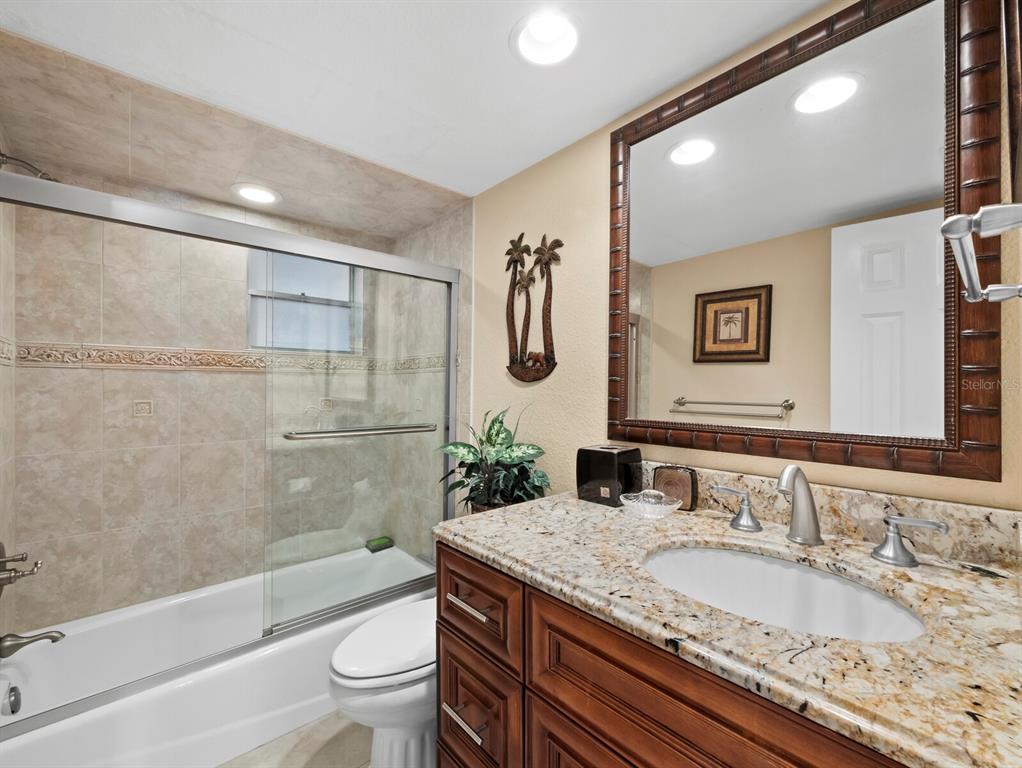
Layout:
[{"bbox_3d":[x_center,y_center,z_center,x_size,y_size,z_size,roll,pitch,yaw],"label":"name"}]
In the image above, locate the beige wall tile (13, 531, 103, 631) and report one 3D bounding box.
[{"bbox_3d":[-1.732,0.749,1.594,0.228,0.315,0.014,0,0,-36],"label":"beige wall tile"}]

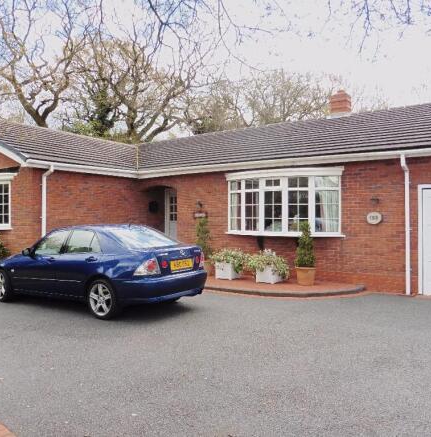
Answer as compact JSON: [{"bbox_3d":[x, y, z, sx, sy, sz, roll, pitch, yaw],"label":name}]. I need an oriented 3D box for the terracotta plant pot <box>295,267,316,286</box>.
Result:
[{"bbox_3d":[1.888,1.188,8.450,0.420,0.390,0.420,0,0,31],"label":"terracotta plant pot"}]

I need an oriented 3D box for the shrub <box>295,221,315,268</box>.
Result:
[{"bbox_3d":[1.850,0.555,8.370,0.400,0.990,0.400,0,0,28],"label":"shrub"}]

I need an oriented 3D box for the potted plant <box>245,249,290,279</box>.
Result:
[{"bbox_3d":[1.150,1.010,8.770,0.920,0.700,0.750,0,0,31],"label":"potted plant"}]

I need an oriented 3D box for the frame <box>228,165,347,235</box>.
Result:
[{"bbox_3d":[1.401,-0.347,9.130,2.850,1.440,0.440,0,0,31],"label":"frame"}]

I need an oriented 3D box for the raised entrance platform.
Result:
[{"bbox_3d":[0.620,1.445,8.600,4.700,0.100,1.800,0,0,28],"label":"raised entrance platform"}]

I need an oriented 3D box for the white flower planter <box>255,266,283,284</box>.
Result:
[{"bbox_3d":[1.159,1.200,8.708,0.400,0.380,0.420,0,0,36],"label":"white flower planter"}]

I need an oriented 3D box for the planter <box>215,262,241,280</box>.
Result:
[{"bbox_3d":[0.305,1.200,9.248,0.400,0.380,0.420,0,0,36],"label":"planter"}]

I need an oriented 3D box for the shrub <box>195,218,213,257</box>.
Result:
[{"bbox_3d":[-0.275,0.500,9.650,0.400,1.000,0.400,0,0,0],"label":"shrub"}]

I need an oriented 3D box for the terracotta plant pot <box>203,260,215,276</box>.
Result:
[{"bbox_3d":[-0.246,1.205,9.650,0.420,0.380,0.420,0,0,0],"label":"terracotta plant pot"}]

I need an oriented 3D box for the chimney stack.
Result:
[{"bbox_3d":[3.682,-3.415,12.000,0.530,0.760,0.530,0,0,31],"label":"chimney stack"}]

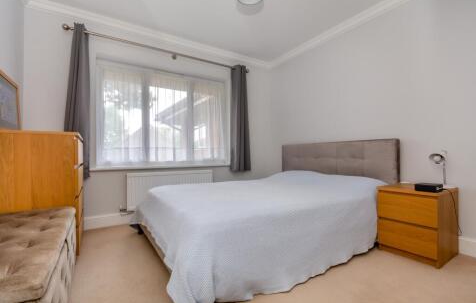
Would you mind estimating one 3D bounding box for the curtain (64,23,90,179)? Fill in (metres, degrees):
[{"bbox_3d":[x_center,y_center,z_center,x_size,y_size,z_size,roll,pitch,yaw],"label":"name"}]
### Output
[{"bbox_3d":[-1.806,-0.550,2.378,0.260,1.740,0.110,0,0,-31],"label":"curtain"}]

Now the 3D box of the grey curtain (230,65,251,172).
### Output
[{"bbox_3d":[0.047,-0.545,3.507,0.340,1.730,0.110,0,0,-31],"label":"grey curtain"}]

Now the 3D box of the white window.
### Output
[{"bbox_3d":[-0.962,-0.480,3.091,1.820,1.340,0.120,0,0,-31],"label":"white window"}]

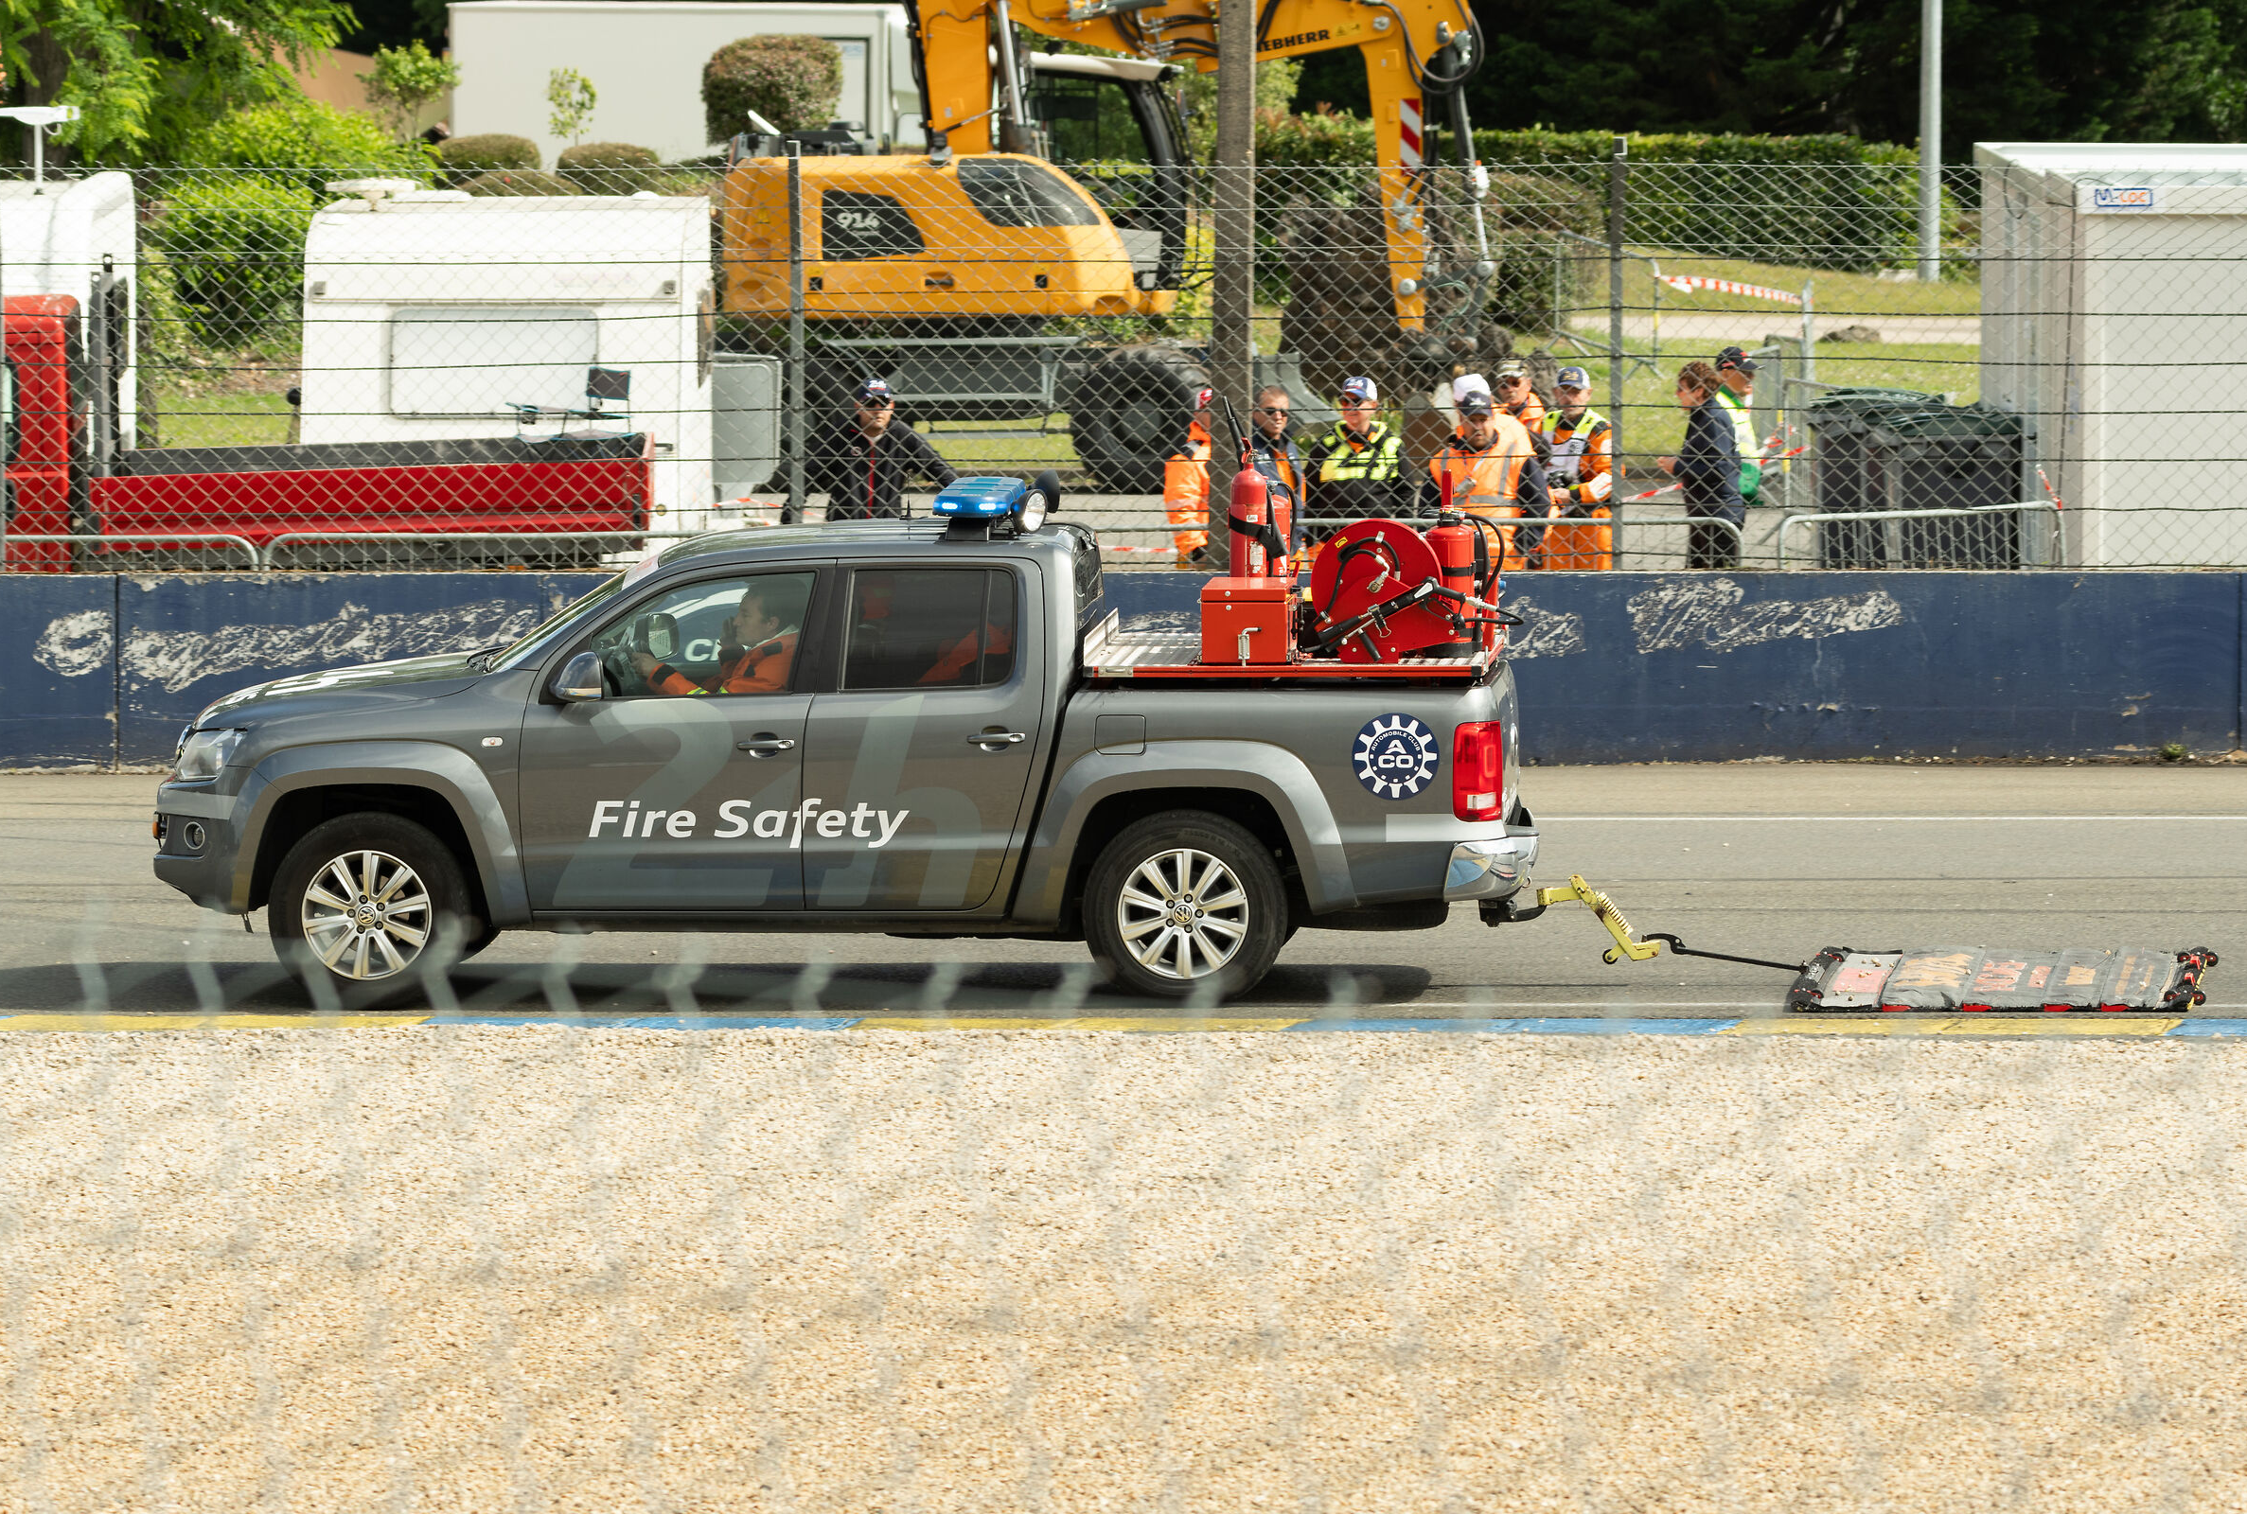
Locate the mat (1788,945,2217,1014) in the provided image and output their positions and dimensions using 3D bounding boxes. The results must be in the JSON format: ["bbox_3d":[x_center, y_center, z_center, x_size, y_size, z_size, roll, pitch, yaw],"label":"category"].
[{"bbox_3d":[3.367,0.826,55.664,1.580,0.090,2.050,0,5,5],"label":"mat"}]

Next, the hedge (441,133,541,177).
[{"bbox_3d":[-6.181,-5.795,142.000,1.050,0.580,1.000,0,4,0],"label":"hedge"}]

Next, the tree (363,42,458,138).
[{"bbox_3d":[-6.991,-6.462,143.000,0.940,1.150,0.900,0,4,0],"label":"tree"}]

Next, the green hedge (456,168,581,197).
[{"bbox_3d":[-5.722,-5.278,138.000,1.200,0.620,1.150,0,4,0],"label":"green hedge"}]

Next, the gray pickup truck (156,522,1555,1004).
[{"bbox_3d":[-1.073,-0.027,55.727,5.250,1.850,2.000,0,5,5],"label":"gray pickup truck"}]

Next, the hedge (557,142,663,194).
[{"bbox_3d":[-4.935,-5.628,140.000,1.020,0.620,1.000,0,4,0],"label":"hedge"}]

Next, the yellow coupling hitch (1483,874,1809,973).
[{"bbox_3d":[1.992,0.636,55.550,1.240,0.380,0.140,0,5,5],"label":"yellow coupling hitch"}]

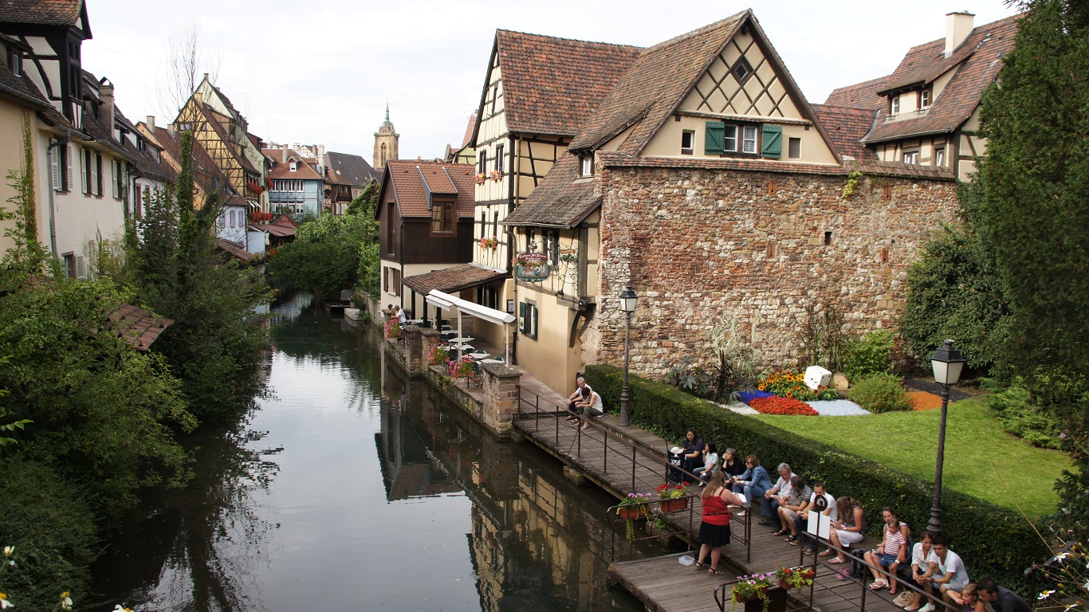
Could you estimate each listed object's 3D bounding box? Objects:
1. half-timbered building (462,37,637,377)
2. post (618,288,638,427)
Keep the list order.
[{"bbox_3d":[1.743,-4.874,33.965,9.200,13.050,6.500,-1,7,-19],"label":"half-timbered building"},{"bbox_3d":[2.064,1.283,19.656,0.380,3.590,0.380,-1,7,-19],"label":"post"}]

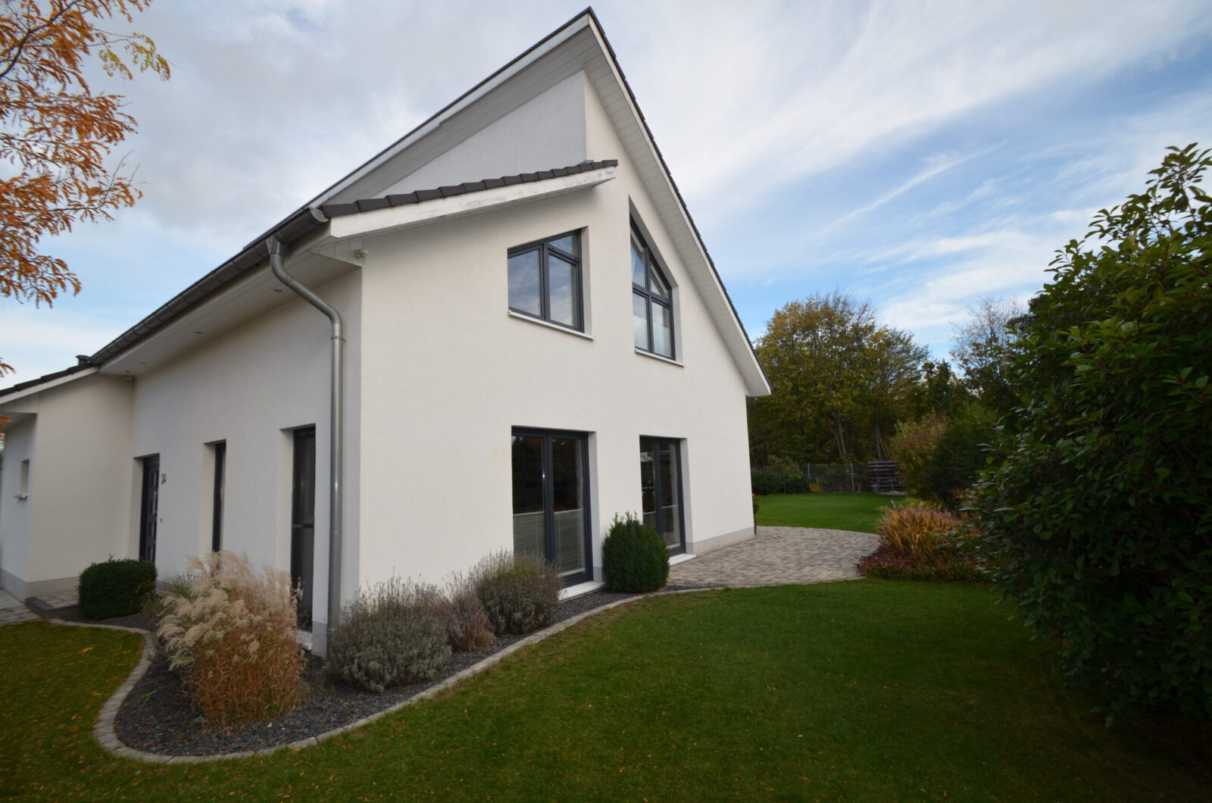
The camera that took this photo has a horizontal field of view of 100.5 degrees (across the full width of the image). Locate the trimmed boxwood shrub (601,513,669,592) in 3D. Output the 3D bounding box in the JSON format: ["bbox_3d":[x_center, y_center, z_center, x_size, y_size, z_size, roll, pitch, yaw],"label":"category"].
[{"bbox_3d":[0.400,2.030,6.900,0.880,0.980,0.920,-3,-7,0],"label":"trimmed boxwood shrub"}]

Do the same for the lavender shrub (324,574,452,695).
[{"bbox_3d":[-1.770,1.890,4.170,0.880,0.760,0.980,-8,-9,35],"label":"lavender shrub"}]

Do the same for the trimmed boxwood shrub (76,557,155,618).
[{"bbox_3d":[-6.552,2.501,6.796,0.850,0.630,0.660,-8,-9,35],"label":"trimmed boxwood shrub"}]

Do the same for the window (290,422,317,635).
[{"bbox_3d":[-3.037,1.296,5.236,0.780,2.066,0.100,-8,-9,35],"label":"window"}]

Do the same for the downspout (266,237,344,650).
[{"bbox_3d":[-2.588,0.464,4.306,0.120,3.654,0.702,-8,-9,35],"label":"downspout"}]

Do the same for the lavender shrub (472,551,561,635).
[{"bbox_3d":[-0.940,2.020,5.330,0.850,0.740,0.950,-8,-9,35],"label":"lavender shrub"}]

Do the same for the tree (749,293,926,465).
[{"bbox_3d":[12.540,-0.641,27.300,9.600,10.400,8.200,-6,-8,24],"label":"tree"}]

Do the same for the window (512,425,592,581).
[{"bbox_3d":[-0.737,1.463,6.670,0.100,2.169,1.665,-8,-9,35],"label":"window"}]

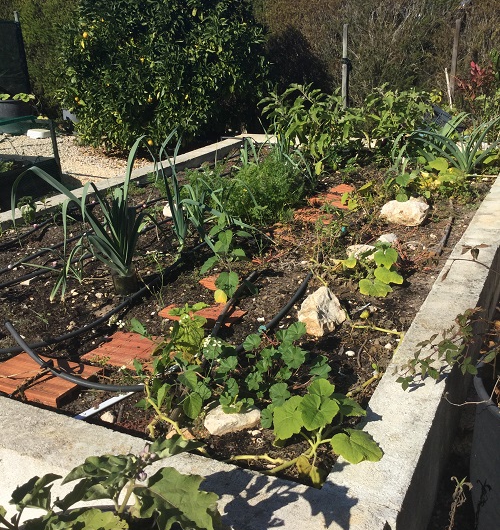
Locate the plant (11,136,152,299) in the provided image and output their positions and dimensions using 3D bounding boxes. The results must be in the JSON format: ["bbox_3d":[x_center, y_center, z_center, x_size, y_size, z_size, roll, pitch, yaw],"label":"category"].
[{"bbox_3d":[-0.720,-0.187,2.644,0.600,0.720,0.450,-2,21,0],"label":"plant"}]

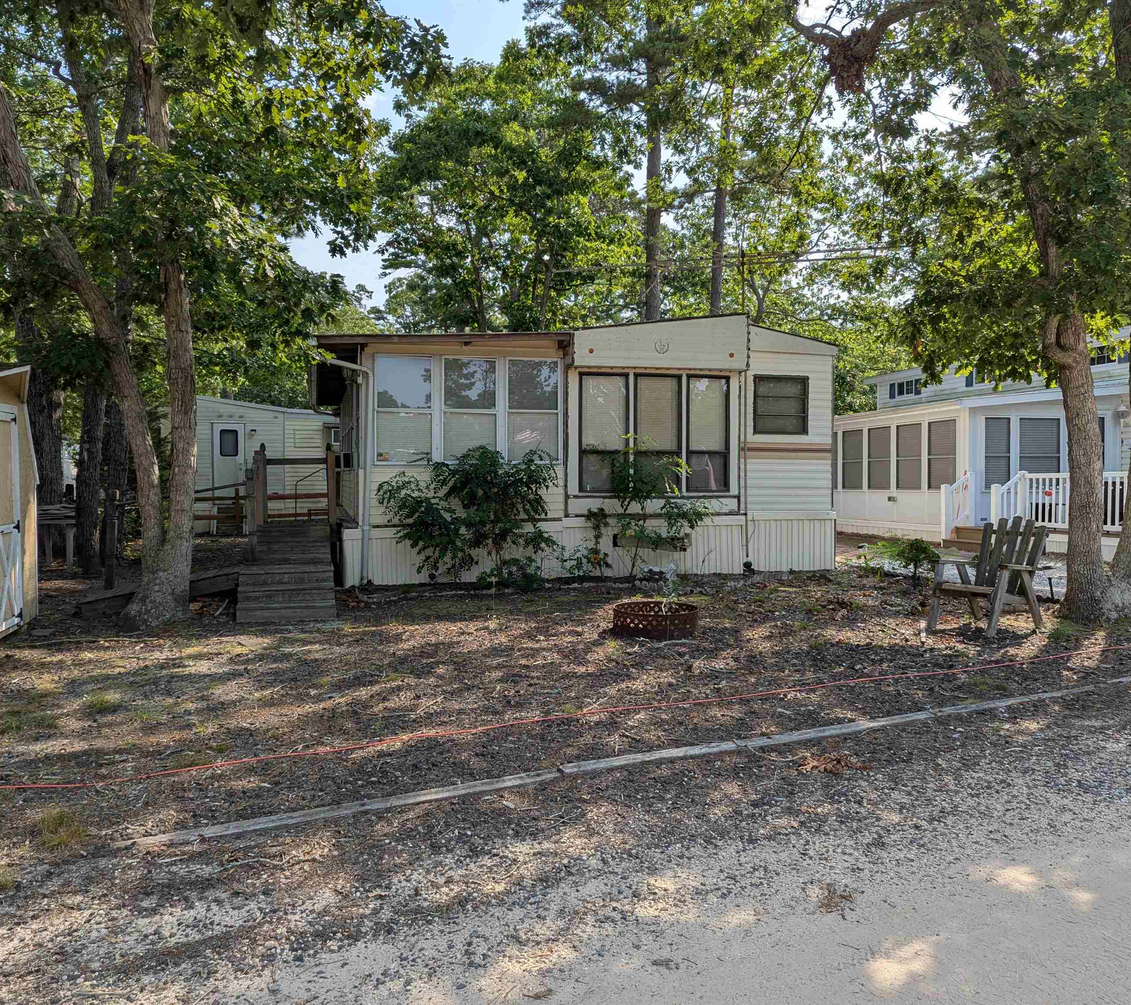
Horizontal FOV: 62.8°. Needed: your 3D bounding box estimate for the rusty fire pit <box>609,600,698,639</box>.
[{"bbox_3d":[0.800,1.045,8.202,0.760,0.210,0.760,0,2,0],"label":"rusty fire pit"}]

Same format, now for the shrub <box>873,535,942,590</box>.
[{"bbox_3d":[4.180,0.719,11.333,0.820,0.630,0.750,0,2,0],"label":"shrub"}]

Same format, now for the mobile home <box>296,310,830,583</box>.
[{"bbox_3d":[-0.942,-0.979,17.454,7.150,3.600,10.500,-1,2,-15],"label":"mobile home"}]

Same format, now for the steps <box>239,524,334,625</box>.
[{"bbox_3d":[-3.041,0.712,10.250,0.920,0.730,3.000,-1,2,-15],"label":"steps"}]

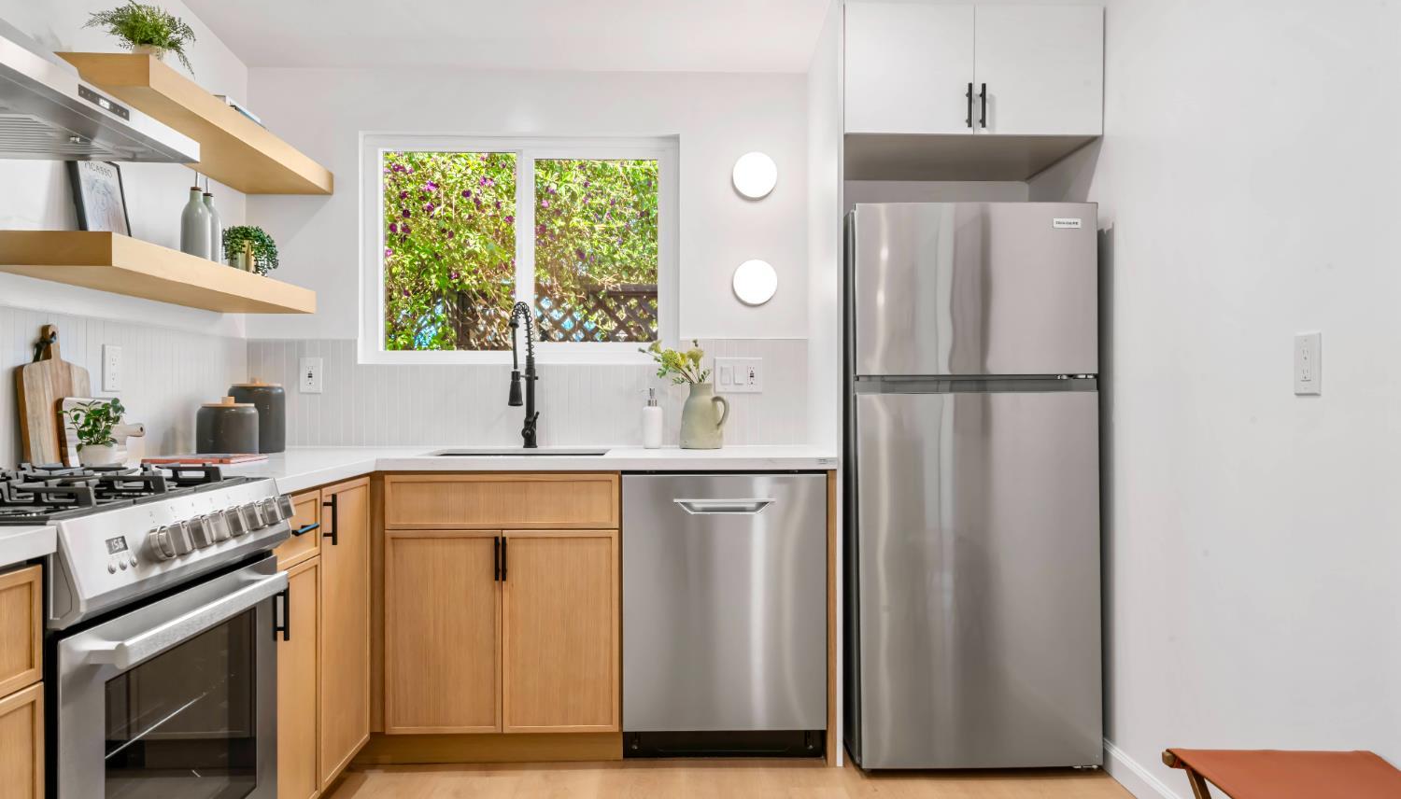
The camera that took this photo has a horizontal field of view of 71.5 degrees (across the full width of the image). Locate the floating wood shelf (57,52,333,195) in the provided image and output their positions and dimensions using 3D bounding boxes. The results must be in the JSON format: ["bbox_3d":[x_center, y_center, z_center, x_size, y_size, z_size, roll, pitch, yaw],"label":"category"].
[{"bbox_3d":[-1.441,-0.765,2.849,0.295,0.076,1.198,0,0,-2],"label":"floating wood shelf"}]

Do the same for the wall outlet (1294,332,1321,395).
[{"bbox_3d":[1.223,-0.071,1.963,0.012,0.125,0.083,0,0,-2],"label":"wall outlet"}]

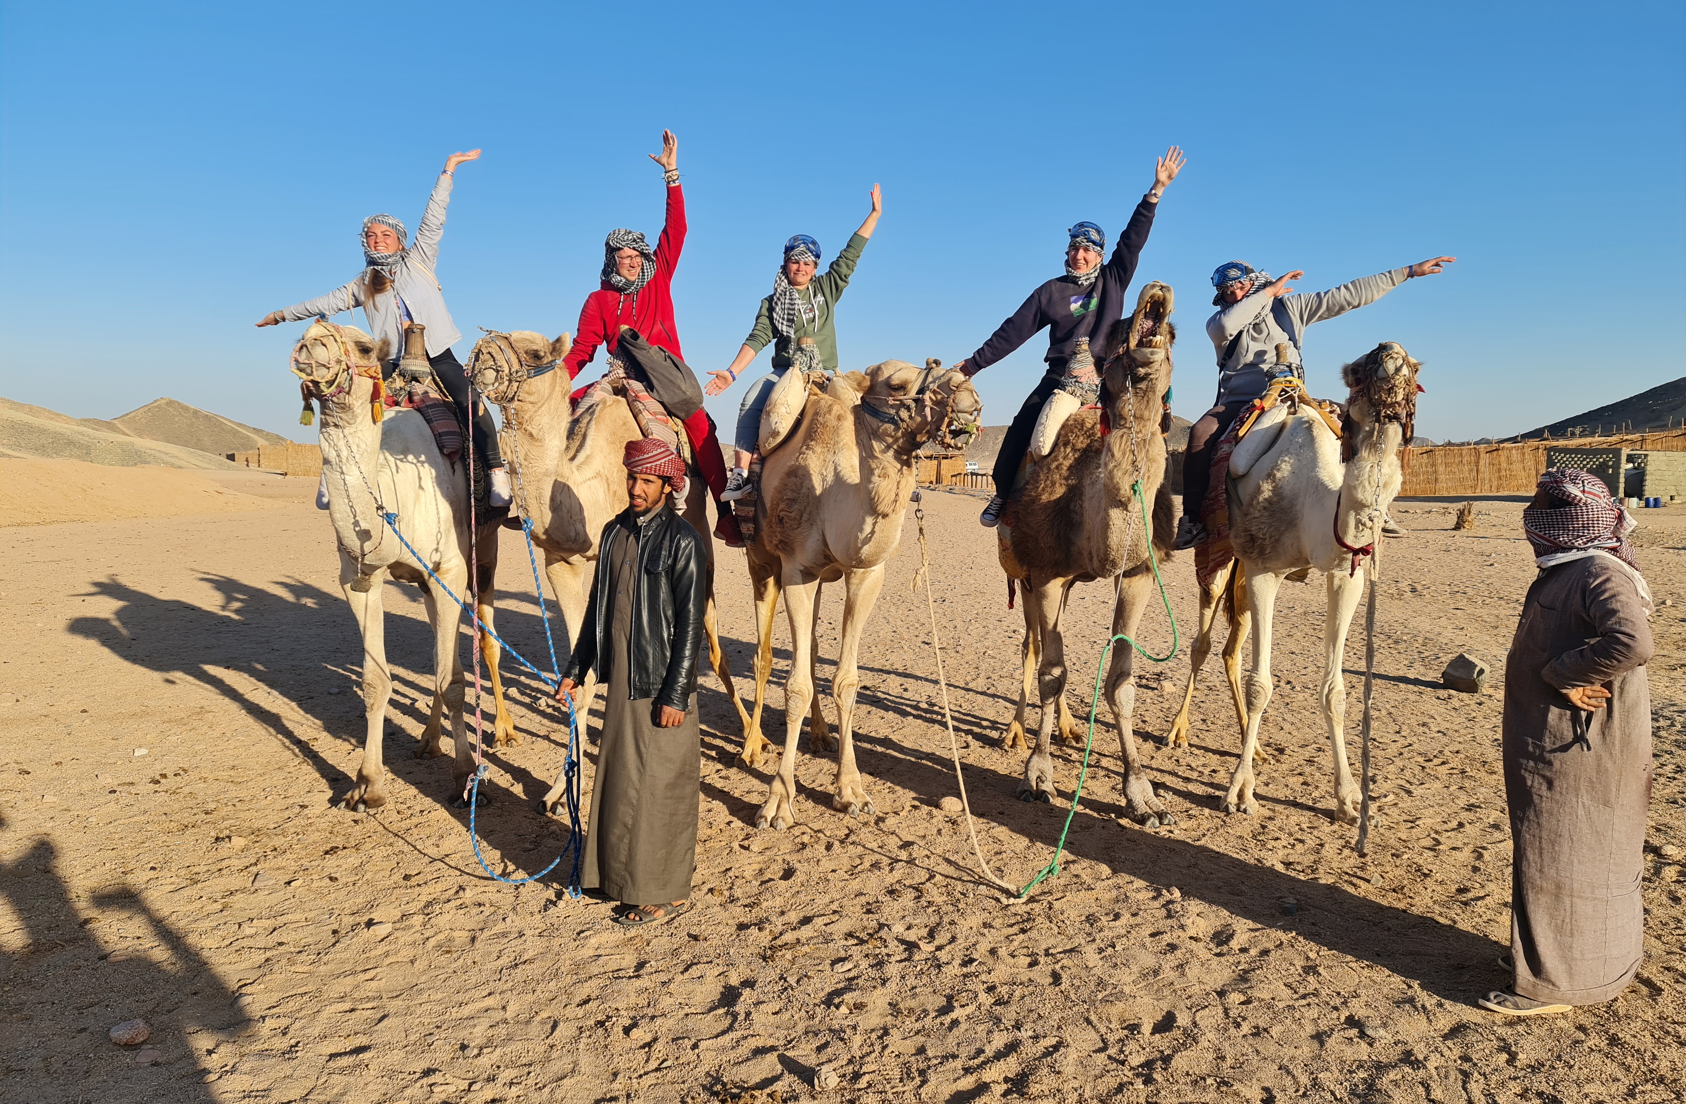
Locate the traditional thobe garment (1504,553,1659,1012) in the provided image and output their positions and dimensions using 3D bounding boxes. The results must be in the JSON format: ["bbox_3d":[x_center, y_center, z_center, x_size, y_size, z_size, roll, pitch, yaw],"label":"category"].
[{"bbox_3d":[2.320,0.668,3.899,0.410,1.370,0.480,1,4,16],"label":"traditional thobe garment"}]

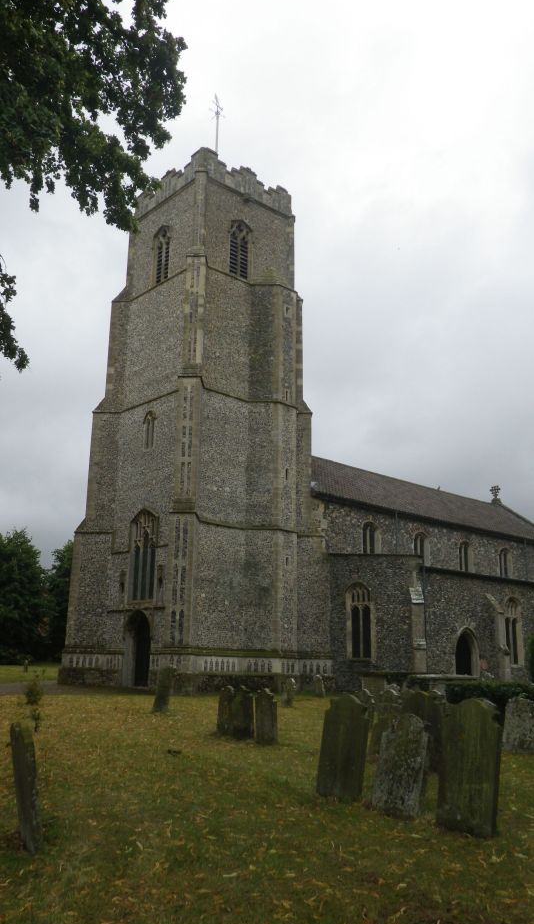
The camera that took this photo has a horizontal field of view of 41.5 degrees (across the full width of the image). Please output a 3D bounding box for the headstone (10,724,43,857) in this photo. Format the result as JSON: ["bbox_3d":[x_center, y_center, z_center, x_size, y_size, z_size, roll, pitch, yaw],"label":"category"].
[{"bbox_3d":[-2.020,2.689,5.926,0.085,0.960,0.620,-3,-12,-28],"label":"headstone"}]

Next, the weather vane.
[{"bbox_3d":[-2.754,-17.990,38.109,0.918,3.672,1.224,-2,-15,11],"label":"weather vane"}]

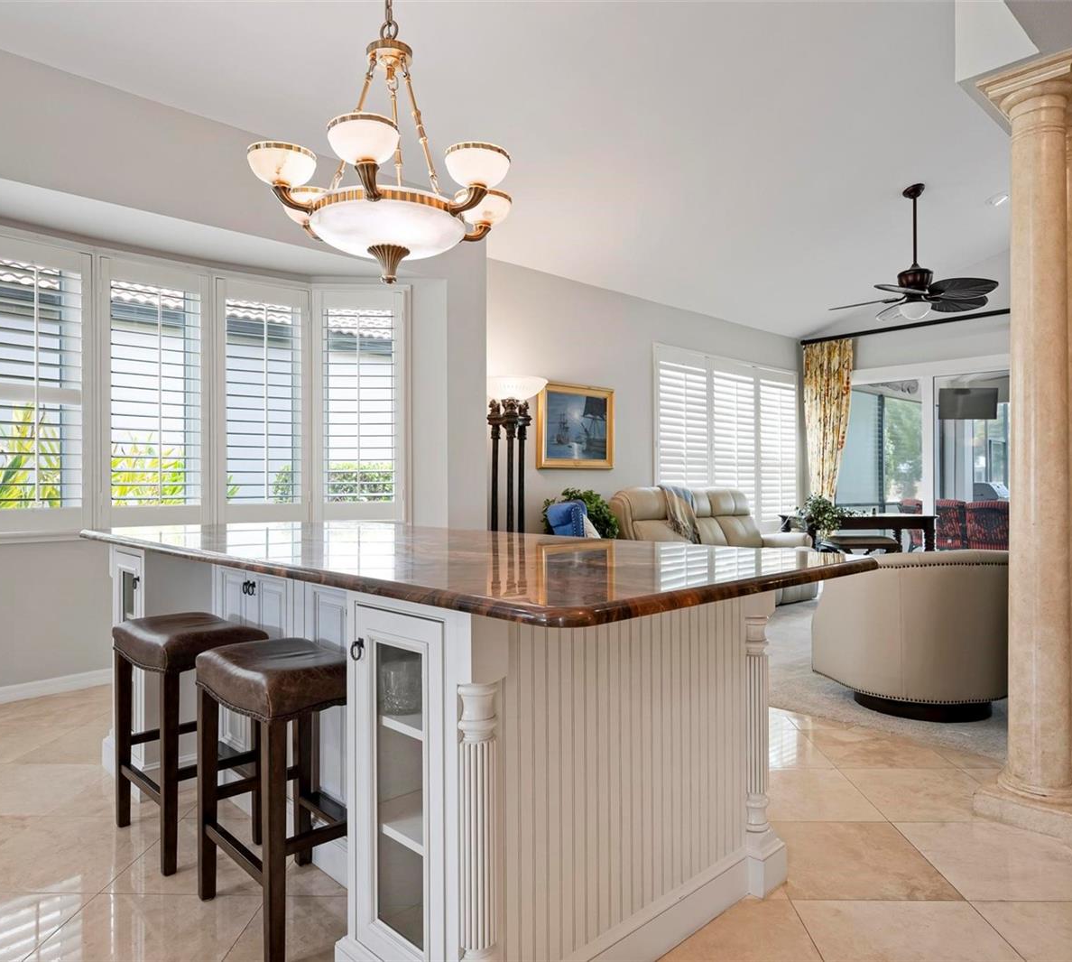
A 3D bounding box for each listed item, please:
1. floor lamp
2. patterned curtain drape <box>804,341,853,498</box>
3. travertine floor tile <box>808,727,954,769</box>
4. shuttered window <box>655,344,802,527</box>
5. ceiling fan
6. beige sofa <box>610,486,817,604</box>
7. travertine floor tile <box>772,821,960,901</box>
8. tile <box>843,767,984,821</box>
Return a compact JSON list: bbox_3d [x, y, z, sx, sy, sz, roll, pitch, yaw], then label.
[{"bbox_3d":[-0.172,0.202,5.199,0.500,1.850,0.500,0,0,0],"label":"floor lamp"},{"bbox_3d":[3.357,-0.273,8.749,0.140,2.780,0.602,0,0,-44],"label":"patterned curtain drape"},{"bbox_3d":[1.384,1.115,3.148,0.457,0.012,0.457,0,0,1],"label":"travertine floor tile"},{"bbox_3d":[2.120,-0.341,8.089,2.808,1.901,0.100,0,0,-44],"label":"shuttered window"},{"bbox_3d":[2.908,-1.762,5.850,1.310,1.050,1.310,0,0,-44],"label":"ceiling fan"},{"bbox_3d":[1.540,0.592,6.808,2.350,1.070,0.940,0,0,-44],"label":"beige sofa"},{"bbox_3d":[0.914,1.113,2.240,0.457,0.012,0.457,0,0,1],"label":"travertine floor tile"},{"bbox_3d":[1.377,1.113,2.691,0.457,0.012,0.457,0,0,1],"label":"tile"}]

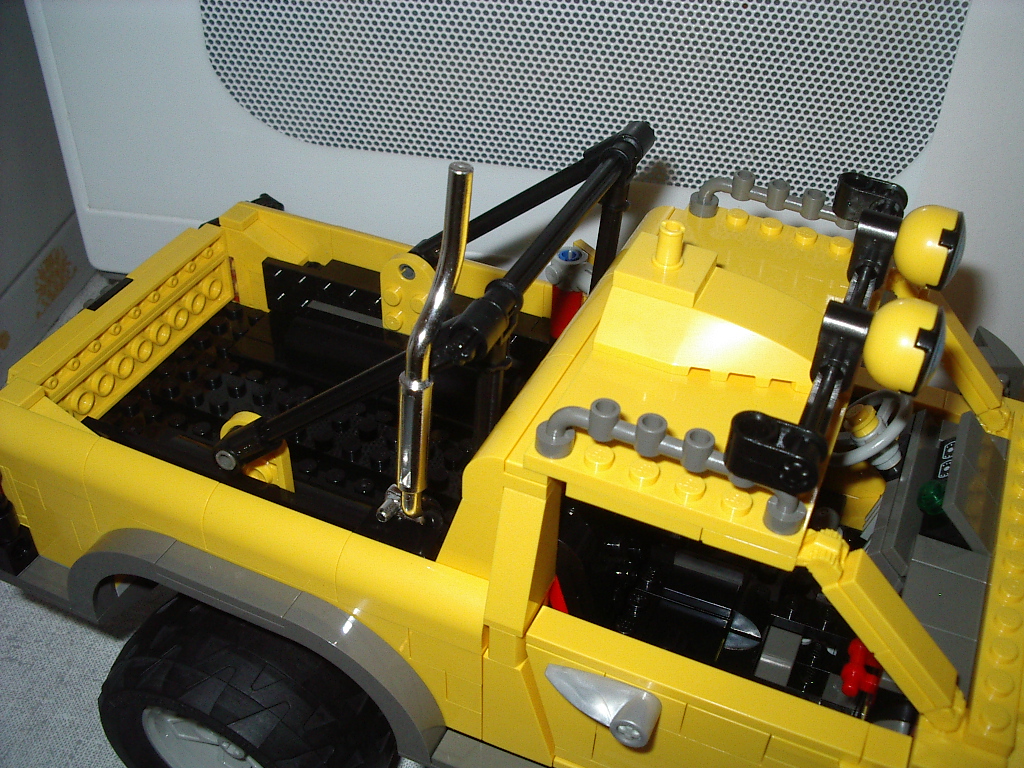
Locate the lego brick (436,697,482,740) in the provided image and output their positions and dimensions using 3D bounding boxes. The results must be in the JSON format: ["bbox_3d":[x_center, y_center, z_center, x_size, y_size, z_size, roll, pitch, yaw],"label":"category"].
[{"bbox_3d":[-0.012,0.067,0.240,0.016,0.010,0.008,17,42,17],"label":"lego brick"}]

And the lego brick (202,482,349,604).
[{"bbox_3d":[-0.048,0.032,0.233,0.032,0.013,0.008,17,42,17],"label":"lego brick"}]

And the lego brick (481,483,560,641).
[{"bbox_3d":[0.002,0.031,0.208,0.008,0.029,0.016,17,42,17],"label":"lego brick"}]

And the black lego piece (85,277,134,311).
[{"bbox_3d":[-0.104,-0.021,0.295,0.003,0.007,0.016,17,42,17],"label":"black lego piece"}]

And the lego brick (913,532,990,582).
[{"bbox_3d":[0.088,0.037,0.225,0.016,0.003,0.008,17,42,17],"label":"lego brick"}]

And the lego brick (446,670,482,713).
[{"bbox_3d":[-0.008,0.061,0.233,0.008,0.010,0.008,17,42,17],"label":"lego brick"}]

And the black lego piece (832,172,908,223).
[{"bbox_3d":[0.076,-0.039,0.238,0.016,0.008,0.008,17,42,17],"label":"black lego piece"}]

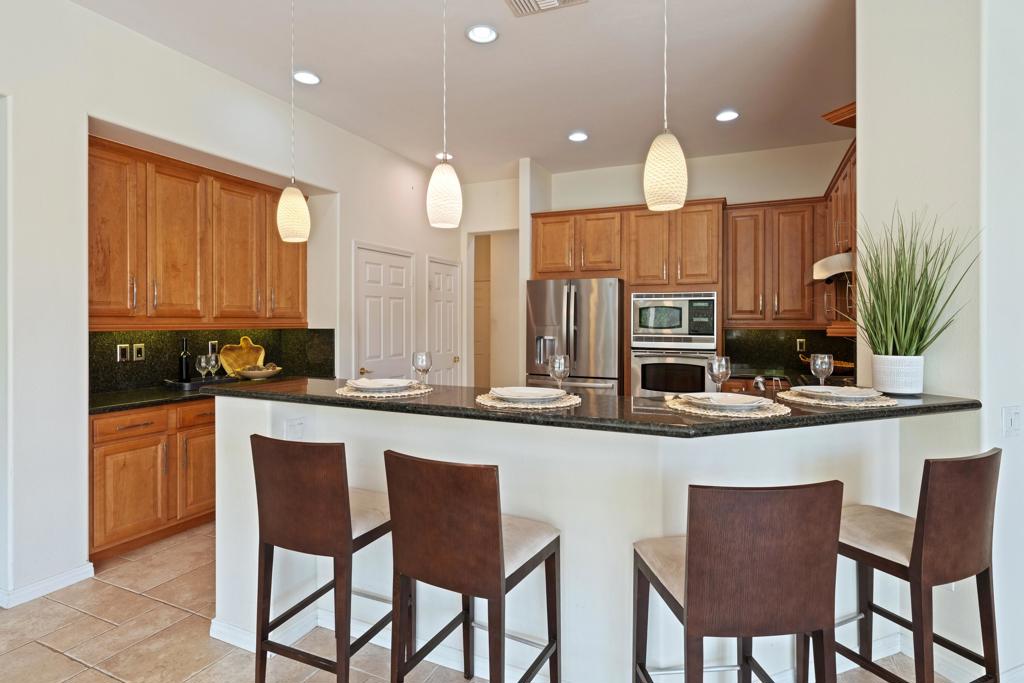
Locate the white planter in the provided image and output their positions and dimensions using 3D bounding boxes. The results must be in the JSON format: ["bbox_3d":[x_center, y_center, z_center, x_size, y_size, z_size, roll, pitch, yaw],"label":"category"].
[{"bbox_3d":[1.640,0.141,2.175,0.175,0.155,0.175,0,1,0],"label":"white planter"}]

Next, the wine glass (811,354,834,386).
[{"bbox_3d":[1.316,0.131,2.170,0.086,0.155,0.086,1,1,24],"label":"wine glass"}]

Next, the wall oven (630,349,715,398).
[{"bbox_3d":[1.585,0.350,4.959,0.757,0.580,0.600,1,1,25],"label":"wall oven"}]

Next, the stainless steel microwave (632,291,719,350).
[{"bbox_3d":[1.585,-0.200,4.940,0.745,0.515,0.470,1,1,24],"label":"stainless steel microwave"}]

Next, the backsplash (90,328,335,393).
[{"bbox_3d":[-2.183,0.134,3.700,0.630,0.430,1.810,1,1,24],"label":"backsplash"}]

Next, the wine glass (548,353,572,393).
[{"bbox_3d":[0.198,0.134,2.120,0.085,0.157,0.085,0,1,0],"label":"wine glass"}]

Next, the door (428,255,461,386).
[{"bbox_3d":[-0.790,0.090,6.020,0.060,2.050,0.710,1,1,24],"label":"door"}]

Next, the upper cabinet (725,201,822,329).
[{"bbox_3d":[2.440,-0.700,4.810,0.770,1.140,0.330,1,1,24],"label":"upper cabinet"}]

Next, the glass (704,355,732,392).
[{"bbox_3d":[0.809,0.137,2.000,0.086,0.155,0.086,1,1,24],"label":"glass"}]

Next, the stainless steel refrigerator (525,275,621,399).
[{"bbox_3d":[0.727,0.285,5.274,0.910,1.776,0.865,1,1,25],"label":"stainless steel refrigerator"}]

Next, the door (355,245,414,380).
[{"bbox_3d":[-1.247,0.156,5.064,0.050,2.060,0.860,1,1,25],"label":"door"}]

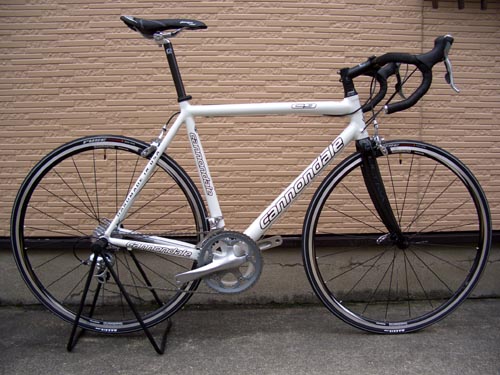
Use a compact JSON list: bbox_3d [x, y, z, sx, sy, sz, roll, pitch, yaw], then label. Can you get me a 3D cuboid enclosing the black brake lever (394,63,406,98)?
[{"bbox_3d":[0.555,-0.393,1.855,0.052,0.142,0.030,0,9,-1],"label":"black brake lever"}]

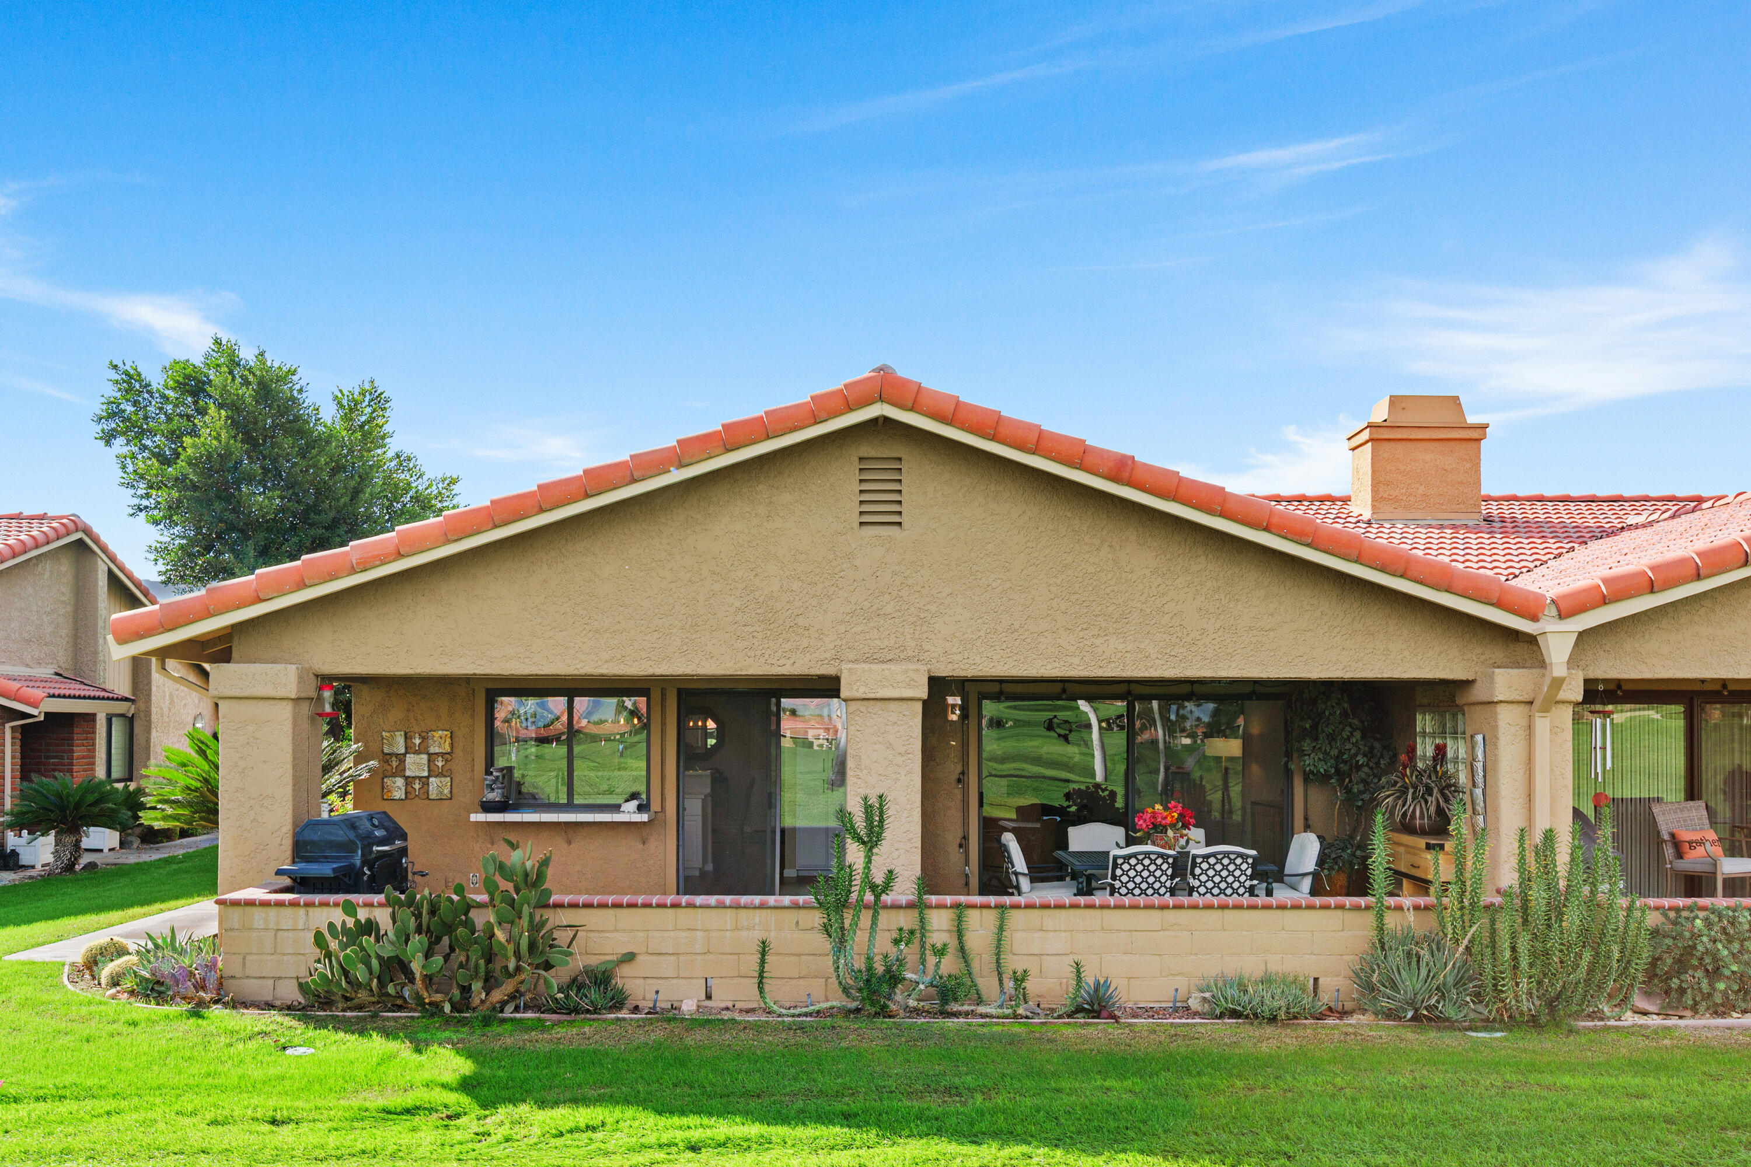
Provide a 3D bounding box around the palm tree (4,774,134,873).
[{"bbox_3d":[-9.550,2.860,15.000,1.420,1.200,1.400,0,-2,0],"label":"palm tree"}]

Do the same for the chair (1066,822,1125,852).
[{"bbox_3d":[1.930,2.550,11.020,0.600,0.940,0.660,0,-2,0],"label":"chair"}]

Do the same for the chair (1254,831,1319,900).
[{"bbox_3d":[3.370,2.520,10.450,0.670,0.930,0.600,0,-2,0],"label":"chair"}]

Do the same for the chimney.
[{"bbox_3d":[7.008,-1.596,16.300,1.500,1.600,0.750,0,-2,0],"label":"chimney"}]

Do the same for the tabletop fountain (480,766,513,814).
[{"bbox_3d":[-3.265,1.770,10.850,0.260,0.390,0.240,0,-2,0],"label":"tabletop fountain"}]

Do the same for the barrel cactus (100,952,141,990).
[{"bbox_3d":[-5.400,2.775,9.050,0.320,0.280,0.320,0,-2,0],"label":"barrel cactus"}]

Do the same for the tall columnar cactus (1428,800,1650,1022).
[{"bbox_3d":[4.287,2.117,8.170,1.360,1.400,0.720,0,-2,0],"label":"tall columnar cactus"}]

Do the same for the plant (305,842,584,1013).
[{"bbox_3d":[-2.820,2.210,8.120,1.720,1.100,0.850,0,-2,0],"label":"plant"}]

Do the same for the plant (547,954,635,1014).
[{"bbox_3d":[-1.885,2.660,8.350,0.530,0.340,0.440,0,-2,0],"label":"plant"}]

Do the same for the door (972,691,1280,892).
[{"bbox_3d":[2.499,2.054,12.250,3.030,2.050,0.120,0,-2,0],"label":"door"}]

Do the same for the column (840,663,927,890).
[{"bbox_3d":[0.065,1.721,9.580,0.640,2.220,0.600,0,-2,0],"label":"column"}]

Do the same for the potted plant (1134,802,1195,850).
[{"bbox_3d":[2.323,1.977,10.150,0.480,0.450,0.420,0,-2,0],"label":"potted plant"}]

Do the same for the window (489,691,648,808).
[{"bbox_3d":[-2.760,1.490,11.400,1.450,1.070,0.120,0,-2,0],"label":"window"}]

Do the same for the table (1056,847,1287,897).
[{"bbox_3d":[2.370,2.630,10.450,1.600,0.720,1.080,0,-2,0],"label":"table"}]

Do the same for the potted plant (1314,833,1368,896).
[{"bbox_3d":[4.200,2.630,11.400,0.470,0.740,0.450,0,-2,0],"label":"potted plant"}]

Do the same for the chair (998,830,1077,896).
[{"bbox_3d":[1.340,2.500,10.360,0.660,0.950,0.620,0,-2,0],"label":"chair"}]

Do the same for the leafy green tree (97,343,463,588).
[{"bbox_3d":[-11.840,-0.350,25.000,7.200,8.900,6.600,0,-2,0],"label":"leafy green tree"}]

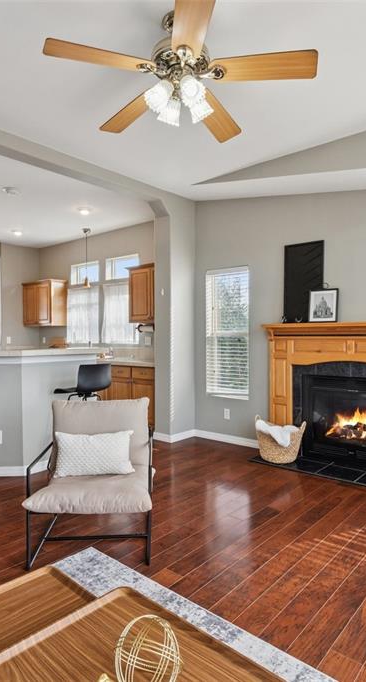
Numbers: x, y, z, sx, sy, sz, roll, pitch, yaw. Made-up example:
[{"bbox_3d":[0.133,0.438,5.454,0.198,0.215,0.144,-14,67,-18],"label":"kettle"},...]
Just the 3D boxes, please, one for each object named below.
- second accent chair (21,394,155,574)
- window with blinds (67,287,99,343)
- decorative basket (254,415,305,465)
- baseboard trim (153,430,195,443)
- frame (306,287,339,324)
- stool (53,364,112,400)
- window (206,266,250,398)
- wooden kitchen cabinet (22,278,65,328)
[{"bbox_3d":[-0.519,0.800,2.561,0.646,0.787,0.778,0,1,-3],"label":"second accent chair"},{"bbox_3d":[-1.559,-0.399,6.655,0.797,0.894,0.078,0,1,41],"label":"window with blinds"},{"bbox_3d":[0.959,0.956,4.147,0.496,0.399,0.369,0,1,41],"label":"decorative basket"},{"bbox_3d":[-0.103,1.128,5.134,0.292,0.085,0.437,0,1,41],"label":"baseboard trim"},{"bbox_3d":[1.333,-0.333,4.054,0.282,0.309,0.024,0,-6,41],"label":"frame"},{"bbox_3d":[-0.910,0.698,3.880,0.457,0.972,0.496,0,1,38],"label":"stool"},{"bbox_3d":[0.510,-0.089,4.893,0.593,1.487,0.078,0,1,41],"label":"window"},{"bbox_3d":[-2.283,-0.604,7.063,0.875,0.778,0.331,0,1,41],"label":"wooden kitchen cabinet"}]

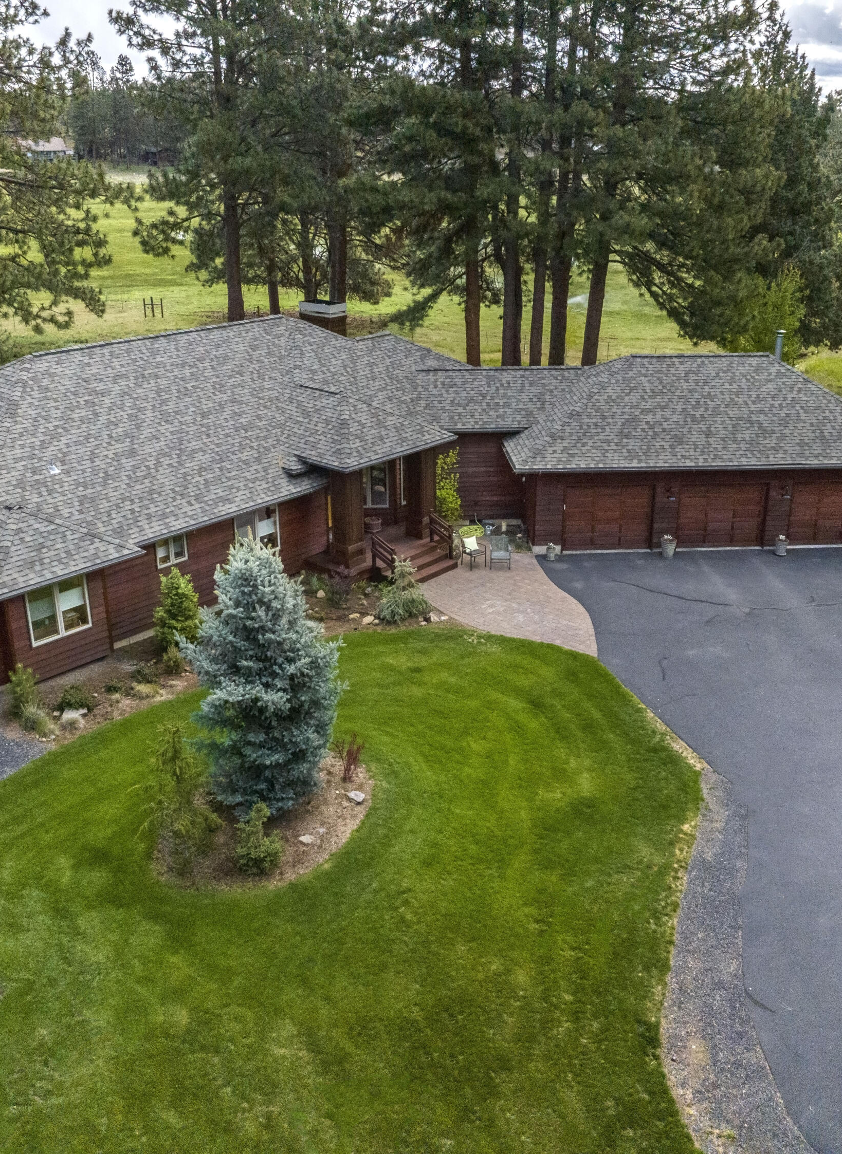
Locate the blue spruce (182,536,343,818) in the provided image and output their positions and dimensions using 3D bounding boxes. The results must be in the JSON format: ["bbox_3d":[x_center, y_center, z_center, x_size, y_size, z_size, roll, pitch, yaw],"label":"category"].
[{"bbox_3d":[-3.018,1.720,20.200,3.050,5.200,3.050,0,23,0],"label":"blue spruce"}]

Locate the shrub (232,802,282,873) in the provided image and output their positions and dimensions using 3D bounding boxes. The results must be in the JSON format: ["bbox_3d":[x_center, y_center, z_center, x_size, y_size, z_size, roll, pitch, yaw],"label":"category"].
[{"bbox_3d":[-2.884,4.521,18.600,0.870,1.200,0.870,0,23,0],"label":"shrub"}]

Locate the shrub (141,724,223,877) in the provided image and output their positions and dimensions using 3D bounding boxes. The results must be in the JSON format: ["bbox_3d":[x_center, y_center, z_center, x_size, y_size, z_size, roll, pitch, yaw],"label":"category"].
[{"bbox_3d":[-4.158,3.788,18.300,1.400,2.750,1.400,0,23,0],"label":"shrub"}]

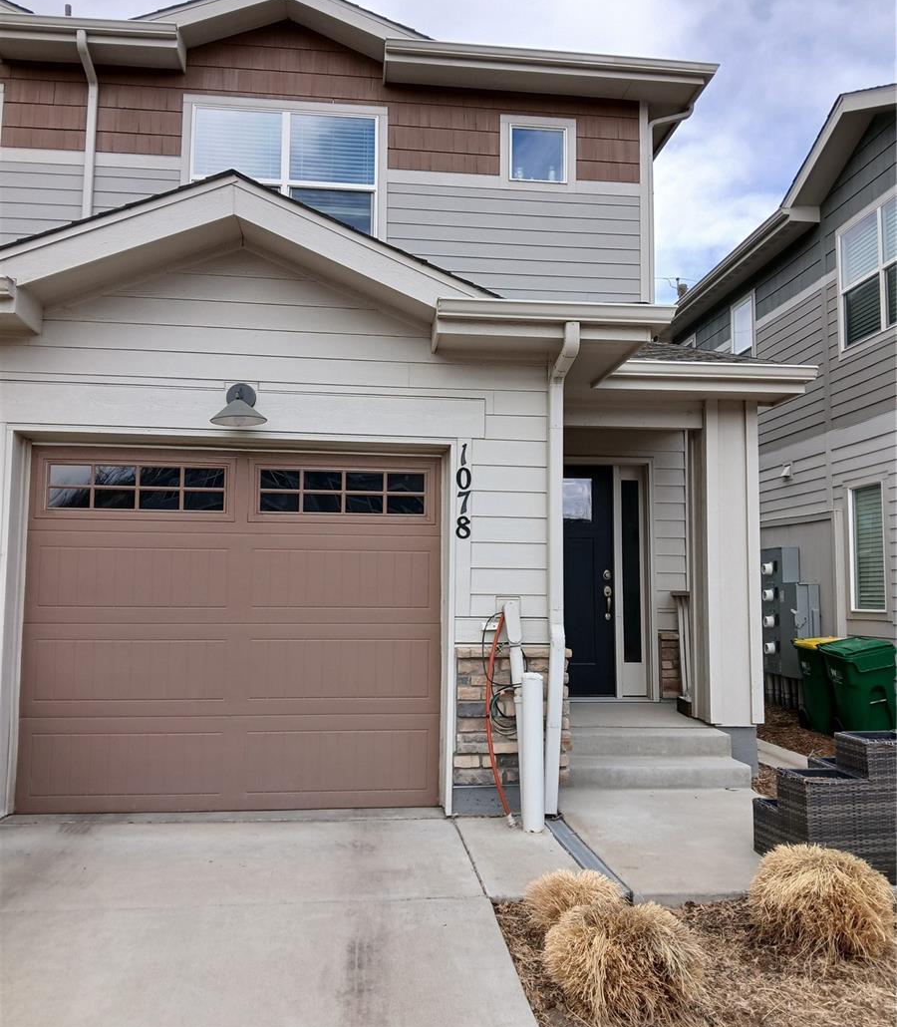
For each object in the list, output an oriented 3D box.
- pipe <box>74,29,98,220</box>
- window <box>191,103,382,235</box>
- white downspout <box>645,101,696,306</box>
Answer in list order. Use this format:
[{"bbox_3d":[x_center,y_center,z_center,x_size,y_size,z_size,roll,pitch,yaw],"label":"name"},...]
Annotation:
[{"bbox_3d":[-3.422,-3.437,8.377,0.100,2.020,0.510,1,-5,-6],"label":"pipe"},{"bbox_3d":[-1.615,-3.252,8.833,1.800,1.460,0.100,1,-5,-6],"label":"window"},{"bbox_3d":[2.321,-3.241,9.340,0.510,2.230,0.110,1,-5,-6],"label":"white downspout"}]

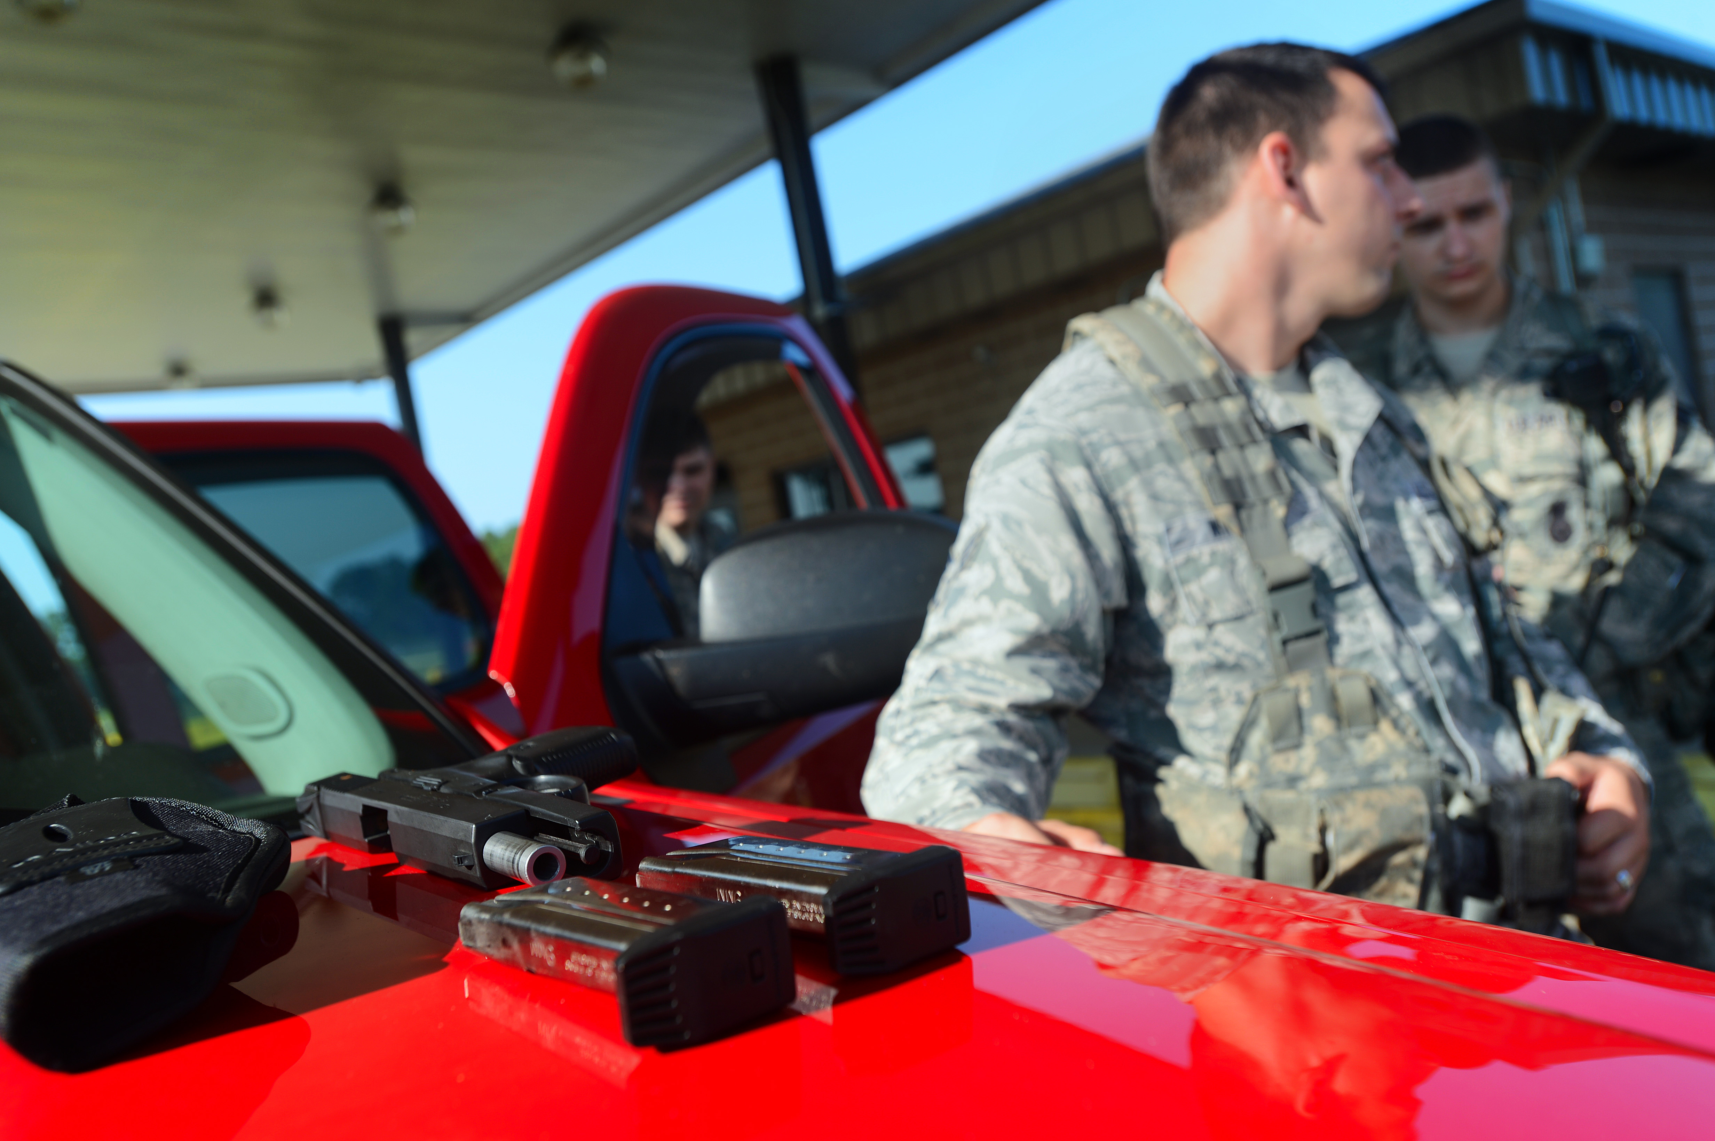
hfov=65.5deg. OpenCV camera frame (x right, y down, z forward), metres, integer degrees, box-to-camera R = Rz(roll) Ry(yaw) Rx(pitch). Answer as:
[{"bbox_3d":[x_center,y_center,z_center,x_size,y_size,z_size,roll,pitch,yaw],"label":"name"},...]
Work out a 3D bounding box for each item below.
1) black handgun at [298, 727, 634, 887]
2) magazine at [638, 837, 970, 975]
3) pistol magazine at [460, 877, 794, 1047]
[{"bbox_3d":[-0.159,0.112,0.652,0.139,0.033,0.218,-13,8,-43],"label":"black handgun"},{"bbox_3d":[-0.024,0.115,0.470,0.051,0.030,0.117,-8,2,-44],"label":"magazine"},{"bbox_3d":[-0.079,0.121,0.426,0.051,0.030,0.117,-8,2,-43],"label":"pistol magazine"}]

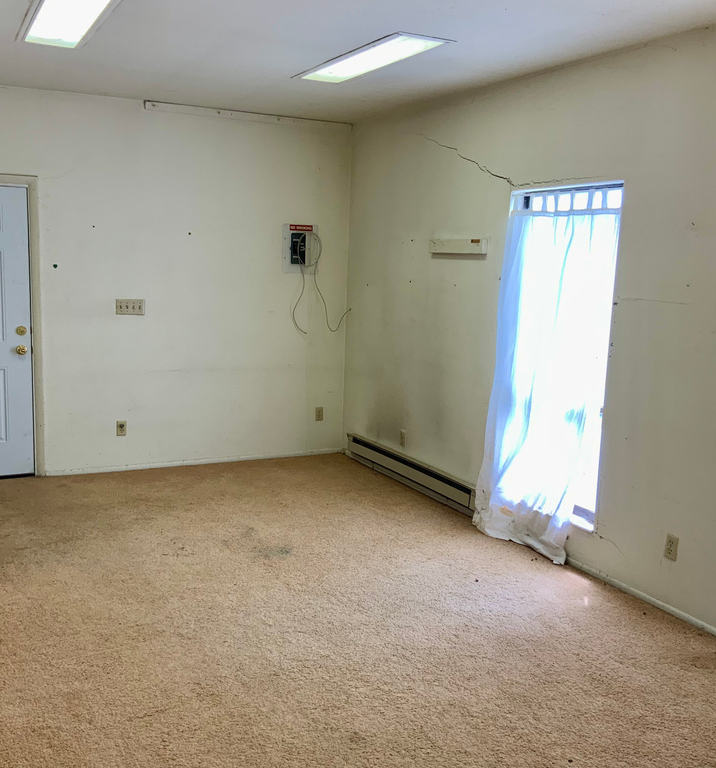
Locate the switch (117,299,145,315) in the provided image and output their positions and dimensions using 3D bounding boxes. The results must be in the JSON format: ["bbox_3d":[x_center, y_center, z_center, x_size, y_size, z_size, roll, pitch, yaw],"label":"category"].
[{"bbox_3d":[-1.671,-0.562,6.316,0.206,0.115,0.012,-2,10,-25],"label":"switch"}]

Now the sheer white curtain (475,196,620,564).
[{"bbox_3d":[1.047,-0.042,4.922,0.120,2.030,1.020,-3,10,-28],"label":"sheer white curtain"}]

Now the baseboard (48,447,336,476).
[{"bbox_3d":[-1.205,0.611,6.741,2.360,0.042,0.014,-2,10,-25],"label":"baseboard"}]

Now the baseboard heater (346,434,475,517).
[{"bbox_3d":[0.349,0.644,6.322,0.065,0.165,1.800,-3,10,-28],"label":"baseboard heater"}]

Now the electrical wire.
[{"bbox_3d":[-0.284,-0.802,6.889,0.490,0.810,0.100,-2,10,-25],"label":"electrical wire"}]

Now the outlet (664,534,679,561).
[{"bbox_3d":[1.513,0.793,4.146,0.010,0.118,0.072,-3,10,-28],"label":"outlet"}]

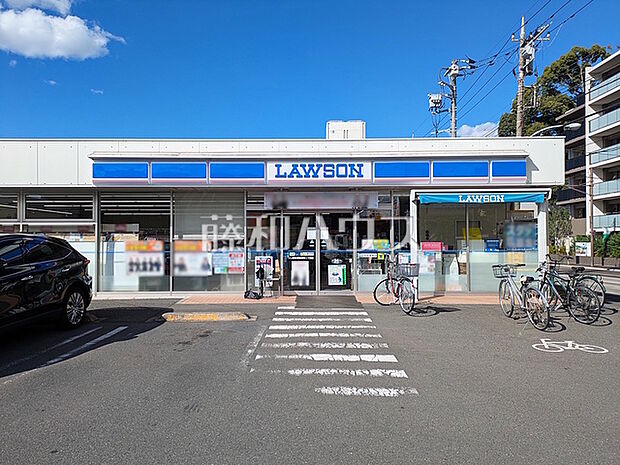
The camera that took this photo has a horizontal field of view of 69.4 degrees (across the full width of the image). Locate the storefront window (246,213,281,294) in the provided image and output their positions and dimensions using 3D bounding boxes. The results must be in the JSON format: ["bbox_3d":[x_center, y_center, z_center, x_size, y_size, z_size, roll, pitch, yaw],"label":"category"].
[{"bbox_3d":[-1.177,0.535,11.400,0.878,2.088,0.100,0,0,0],"label":"storefront window"}]

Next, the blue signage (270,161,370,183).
[{"bbox_3d":[0.214,-1.365,10.100,2.390,0.520,0.200,0,0,1],"label":"blue signage"}]

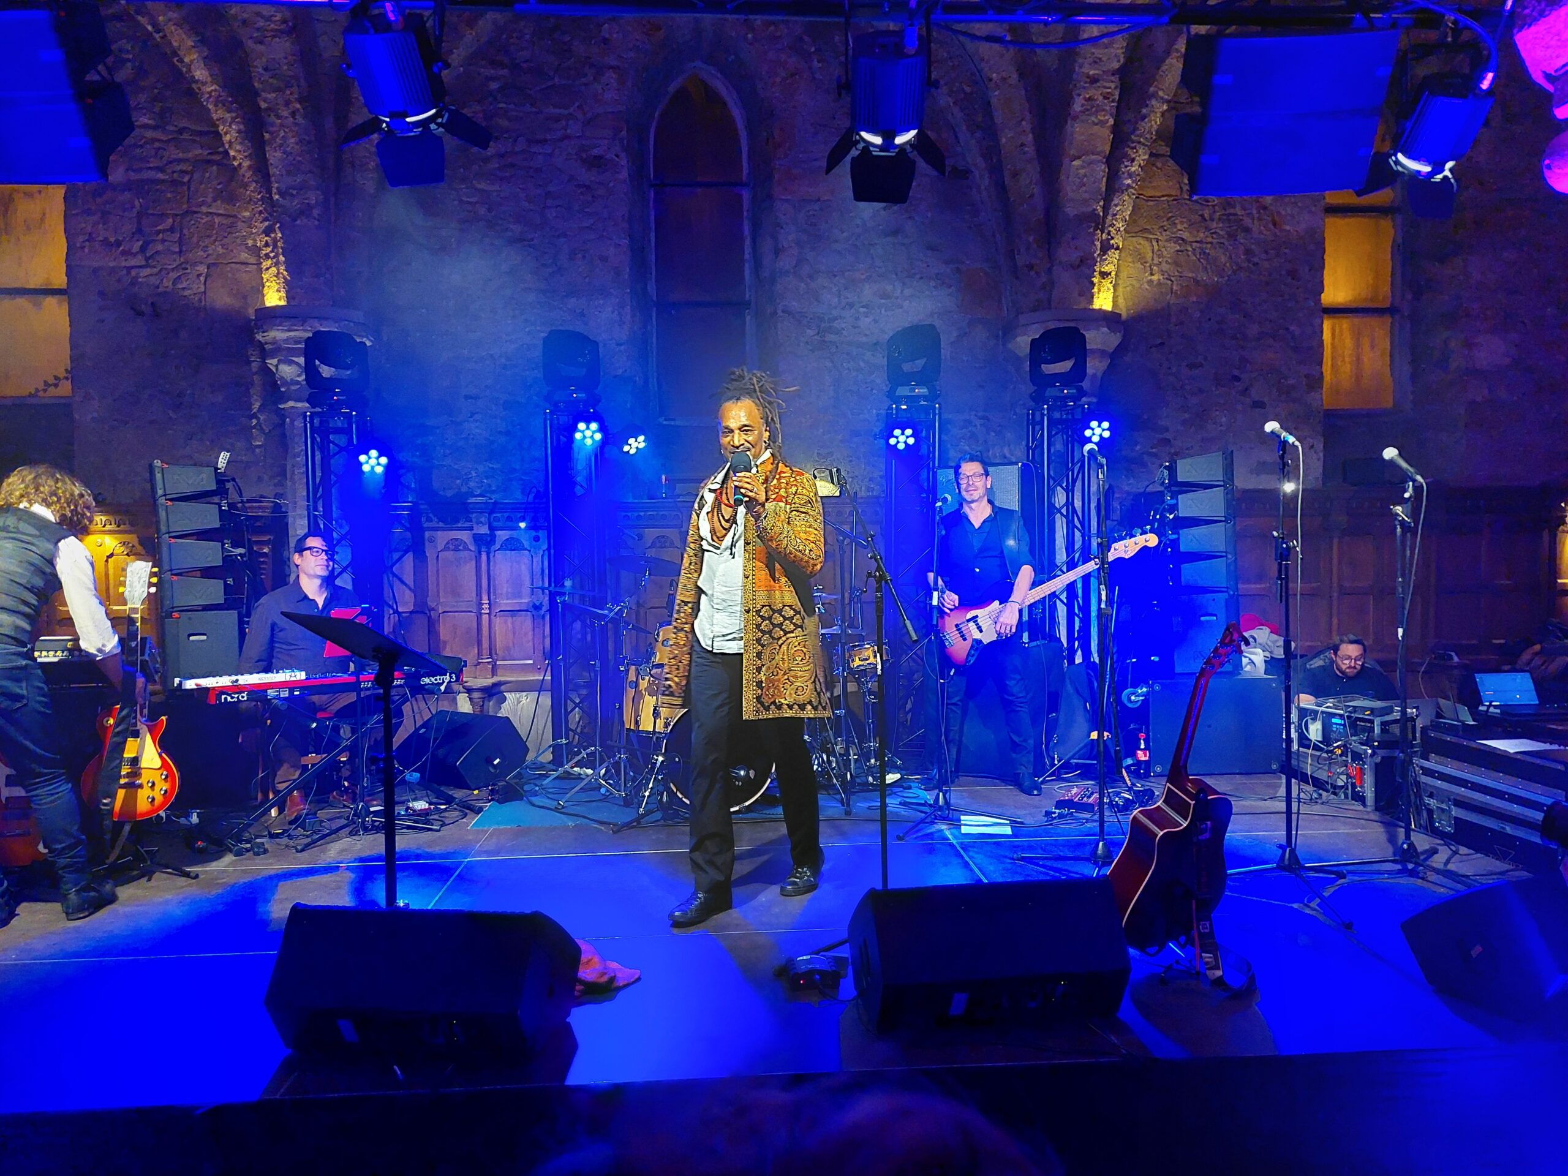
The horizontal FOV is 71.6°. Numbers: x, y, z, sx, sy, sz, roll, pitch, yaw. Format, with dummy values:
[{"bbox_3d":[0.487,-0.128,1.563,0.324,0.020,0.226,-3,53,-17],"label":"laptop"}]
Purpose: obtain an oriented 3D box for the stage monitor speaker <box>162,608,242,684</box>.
[{"bbox_3d":[-3.500,0.357,6.532,0.390,0.440,0.470,-2,2,-28],"label":"stage monitor speaker"}]

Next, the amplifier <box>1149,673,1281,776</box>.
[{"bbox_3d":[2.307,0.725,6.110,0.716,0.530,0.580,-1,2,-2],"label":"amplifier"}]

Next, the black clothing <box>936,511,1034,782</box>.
[{"bbox_3d":[1.038,0.293,5.600,0.520,1.440,0.330,0,2,14],"label":"black clothing"}]

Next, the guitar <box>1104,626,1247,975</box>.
[{"bbox_3d":[1.110,0.576,2.947,0.400,1.040,0.130,-6,28,-22],"label":"guitar"}]

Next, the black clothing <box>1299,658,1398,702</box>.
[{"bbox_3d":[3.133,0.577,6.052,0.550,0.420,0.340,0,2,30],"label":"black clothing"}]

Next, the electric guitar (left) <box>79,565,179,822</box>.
[{"bbox_3d":[-2.536,0.398,4.230,0.340,1.000,0.090,2,-7,-30],"label":"electric guitar (left)"}]

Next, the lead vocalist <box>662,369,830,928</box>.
[{"bbox_3d":[-0.136,0.186,3.829,0.550,1.860,0.480,0,2,22],"label":"lead vocalist"}]

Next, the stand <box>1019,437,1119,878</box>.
[{"bbox_3d":[1.226,0.262,4.227,0.560,1.620,0.580,-1,2,-3],"label":"stand"}]

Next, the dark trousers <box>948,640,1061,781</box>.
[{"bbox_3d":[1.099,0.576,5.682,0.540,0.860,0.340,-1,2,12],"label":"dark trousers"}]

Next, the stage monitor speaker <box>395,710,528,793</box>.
[{"bbox_3d":[-1.833,0.906,6.171,0.620,0.365,0.460,0,2,39],"label":"stage monitor speaker"}]

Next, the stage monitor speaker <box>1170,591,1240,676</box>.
[{"bbox_3d":[2.454,0.257,6.371,0.370,0.440,0.460,-1,2,15],"label":"stage monitor speaker"}]

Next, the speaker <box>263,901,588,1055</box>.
[{"bbox_3d":[-0.911,0.978,2.826,0.644,0.353,0.456,-1,2,8],"label":"speaker"}]

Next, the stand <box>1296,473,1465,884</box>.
[{"bbox_3d":[2.346,0.315,4.162,0.560,1.500,0.590,0,2,41],"label":"stand"}]

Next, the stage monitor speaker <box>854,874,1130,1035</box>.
[{"bbox_3d":[0.536,0.951,2.952,0.644,0.353,0.456,-1,2,-7],"label":"stage monitor speaker"}]

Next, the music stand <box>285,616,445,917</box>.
[{"bbox_3d":[-1.312,0.611,3.549,0.520,1.050,0.440,1,2,36],"label":"music stand"}]

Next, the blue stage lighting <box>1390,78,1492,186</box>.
[{"bbox_3d":[1.760,-1.224,2.900,0.175,0.170,0.255,2,-42,-3],"label":"blue stage lighting"}]

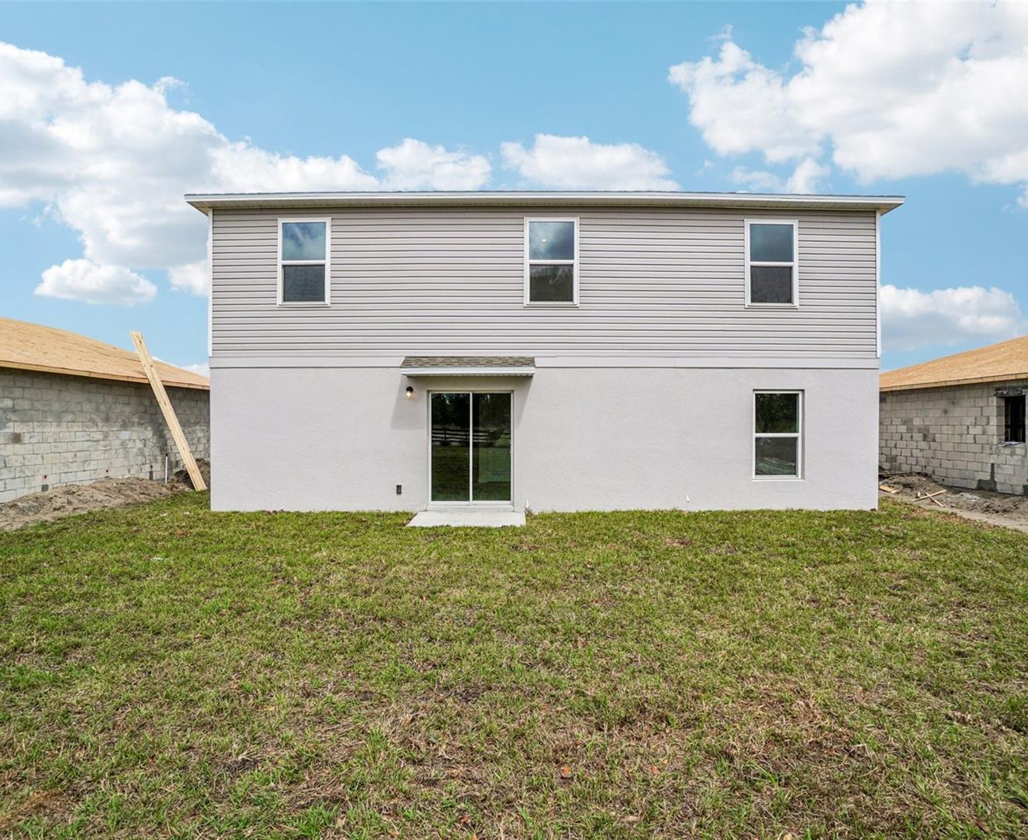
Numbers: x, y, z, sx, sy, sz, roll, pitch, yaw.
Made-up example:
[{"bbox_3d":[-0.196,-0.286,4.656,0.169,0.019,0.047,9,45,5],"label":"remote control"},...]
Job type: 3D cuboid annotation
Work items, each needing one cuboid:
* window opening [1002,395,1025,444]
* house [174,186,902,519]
[{"bbox_3d":[10.340,0.010,10.920,0.170,1.010,0.620,0,0,0],"label":"window opening"},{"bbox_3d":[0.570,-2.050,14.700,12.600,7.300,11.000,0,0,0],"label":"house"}]

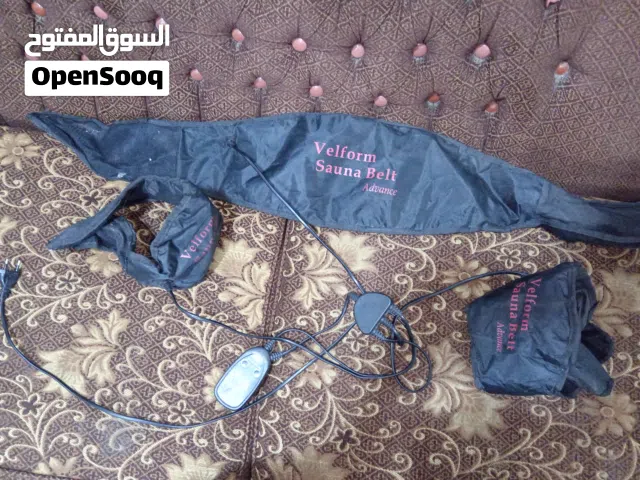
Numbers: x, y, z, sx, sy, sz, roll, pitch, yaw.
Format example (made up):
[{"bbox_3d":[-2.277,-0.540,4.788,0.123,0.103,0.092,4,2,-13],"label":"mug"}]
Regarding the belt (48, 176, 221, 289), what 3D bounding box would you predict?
[{"bbox_3d":[-0.291,-0.023,0.806,0.233,0.110,0.159,21,72,6],"label":"belt"}]

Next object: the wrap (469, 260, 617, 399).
[{"bbox_3d":[0.347,0.140,0.772,0.224,0.085,0.193,4,71,1],"label":"wrap"}]

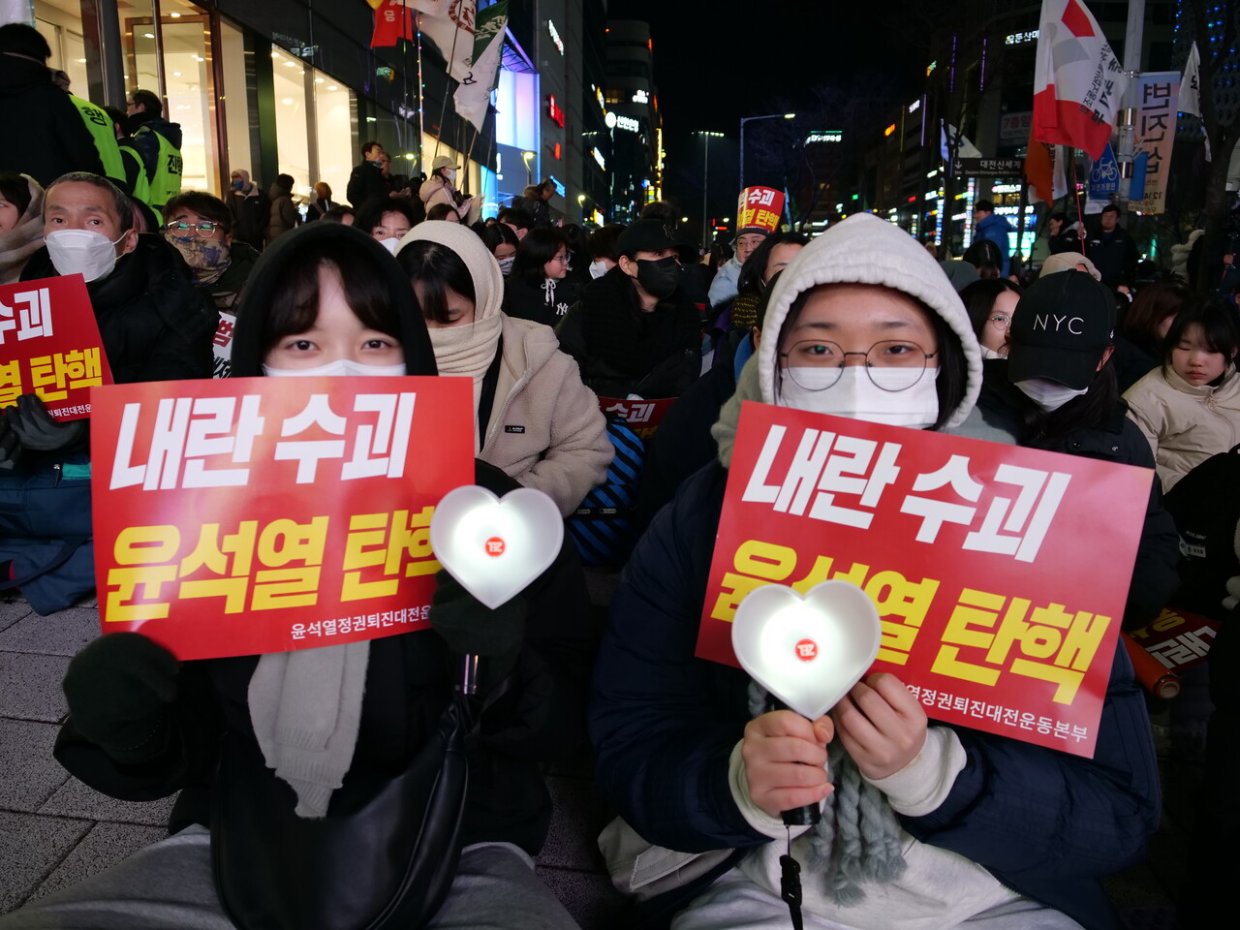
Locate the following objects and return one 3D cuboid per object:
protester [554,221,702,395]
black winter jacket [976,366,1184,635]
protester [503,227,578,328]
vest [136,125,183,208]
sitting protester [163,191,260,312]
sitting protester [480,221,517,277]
[{"bbox_3d":[0.028,-0.238,2.400,0.560,0.880,0.640,-3,14,-13],"label":"protester"},{"bbox_3d":[0.799,0.106,1.520,0.470,0.540,0.360,8,14,32],"label":"black winter jacket"},{"bbox_3d":[-0.308,-0.534,3.617,0.500,0.930,0.600,-5,13,-24],"label":"protester"},{"bbox_3d":[-2.999,-1.929,5.550,0.320,0.570,0.460,2,14,5],"label":"vest"},{"bbox_3d":[-1.103,-0.233,2.302,0.550,0.980,0.600,0,12,-5],"label":"sitting protester"},{"bbox_3d":[-0.530,-0.595,3.750,0.520,0.860,0.600,0,14,-3],"label":"sitting protester"}]

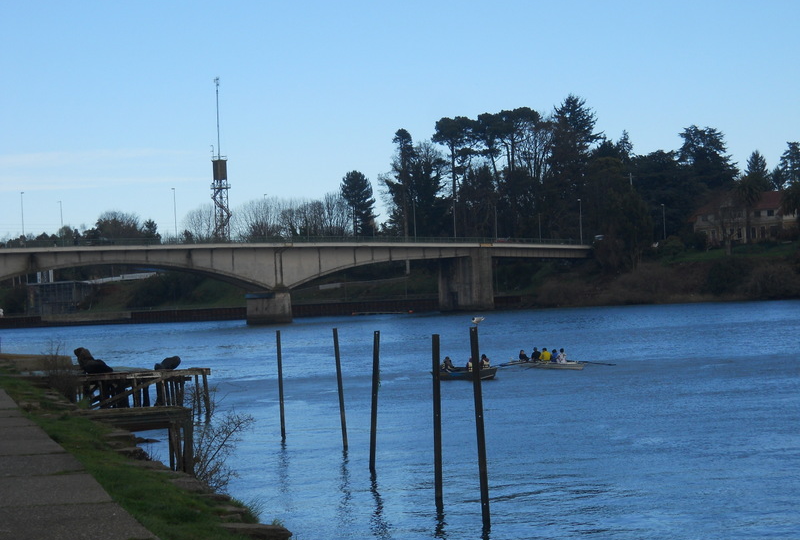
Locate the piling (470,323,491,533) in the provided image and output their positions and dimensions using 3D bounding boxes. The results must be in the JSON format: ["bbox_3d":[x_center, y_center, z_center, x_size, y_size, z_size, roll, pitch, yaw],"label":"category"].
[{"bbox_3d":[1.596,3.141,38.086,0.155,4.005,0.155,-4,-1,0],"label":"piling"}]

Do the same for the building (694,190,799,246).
[{"bbox_3d":[66.810,-9.987,372.000,17.500,10.600,11.000,-3,-1,27],"label":"building"}]

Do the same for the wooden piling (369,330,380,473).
[{"bbox_3d":[-0.670,3.514,51.409,0.150,3.743,0.150,2,-1,0],"label":"wooden piling"}]

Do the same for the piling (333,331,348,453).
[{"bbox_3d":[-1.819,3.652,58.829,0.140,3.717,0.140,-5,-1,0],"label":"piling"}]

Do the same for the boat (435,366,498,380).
[{"bbox_3d":[3.438,5.405,99.562,3.600,0.650,1.400,-3,-1,22],"label":"boat"}]

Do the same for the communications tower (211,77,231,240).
[{"bbox_3d":[-42.806,-25.060,460.000,4.300,42.686,4.300,-2,-1,-11],"label":"communications tower"}]

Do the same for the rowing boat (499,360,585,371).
[{"bbox_3d":[8.448,5.414,110.734,1.050,0.500,8.600,-2,-1,-24],"label":"rowing boat"}]

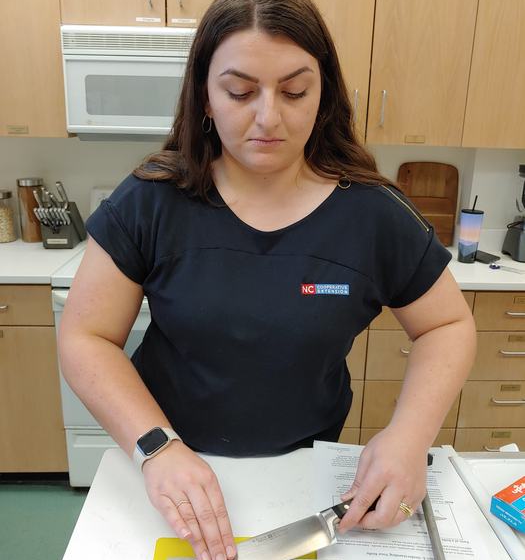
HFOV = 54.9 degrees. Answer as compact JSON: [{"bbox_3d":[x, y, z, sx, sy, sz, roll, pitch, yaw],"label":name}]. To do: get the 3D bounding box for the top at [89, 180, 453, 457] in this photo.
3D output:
[{"bbox_3d":[0.003,0.048,0.851,0.550,0.450,0.290,1,15,-2],"label":"top"}]

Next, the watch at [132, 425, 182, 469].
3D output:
[{"bbox_3d":[-0.154,0.250,0.750,0.062,0.048,0.037,-32,47,-20],"label":"watch"}]

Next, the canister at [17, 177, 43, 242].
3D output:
[{"bbox_3d":[-1.035,-0.312,2.283,0.108,0.280,0.108,1,15,-2],"label":"canister"}]

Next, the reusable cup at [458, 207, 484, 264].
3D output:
[{"bbox_3d":[0.859,-0.178,2.089,0.087,0.212,0.087,1,15,0],"label":"reusable cup"}]

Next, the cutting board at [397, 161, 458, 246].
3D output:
[{"bbox_3d":[0.758,-0.345,2.354,0.283,0.390,0.022,1,12,-2],"label":"cutting board"}]

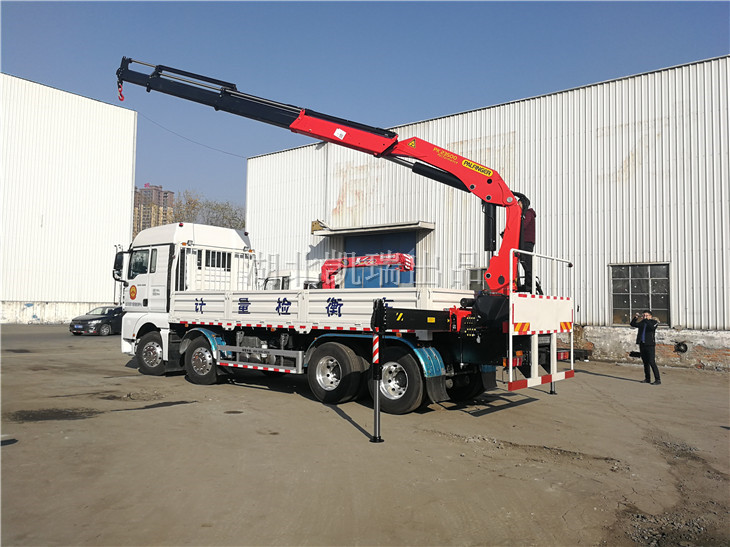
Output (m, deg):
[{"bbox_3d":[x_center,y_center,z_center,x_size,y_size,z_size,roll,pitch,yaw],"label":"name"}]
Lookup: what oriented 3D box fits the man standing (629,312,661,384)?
[{"bbox_3d":[6.586,1.733,13.350,0.480,1.720,0.620,3,-4,-38],"label":"man standing"}]

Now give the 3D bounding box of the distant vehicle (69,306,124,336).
[{"bbox_3d":[-13.751,2.551,30.985,1.800,1.480,4.600,0,-3,17],"label":"distant vehicle"}]

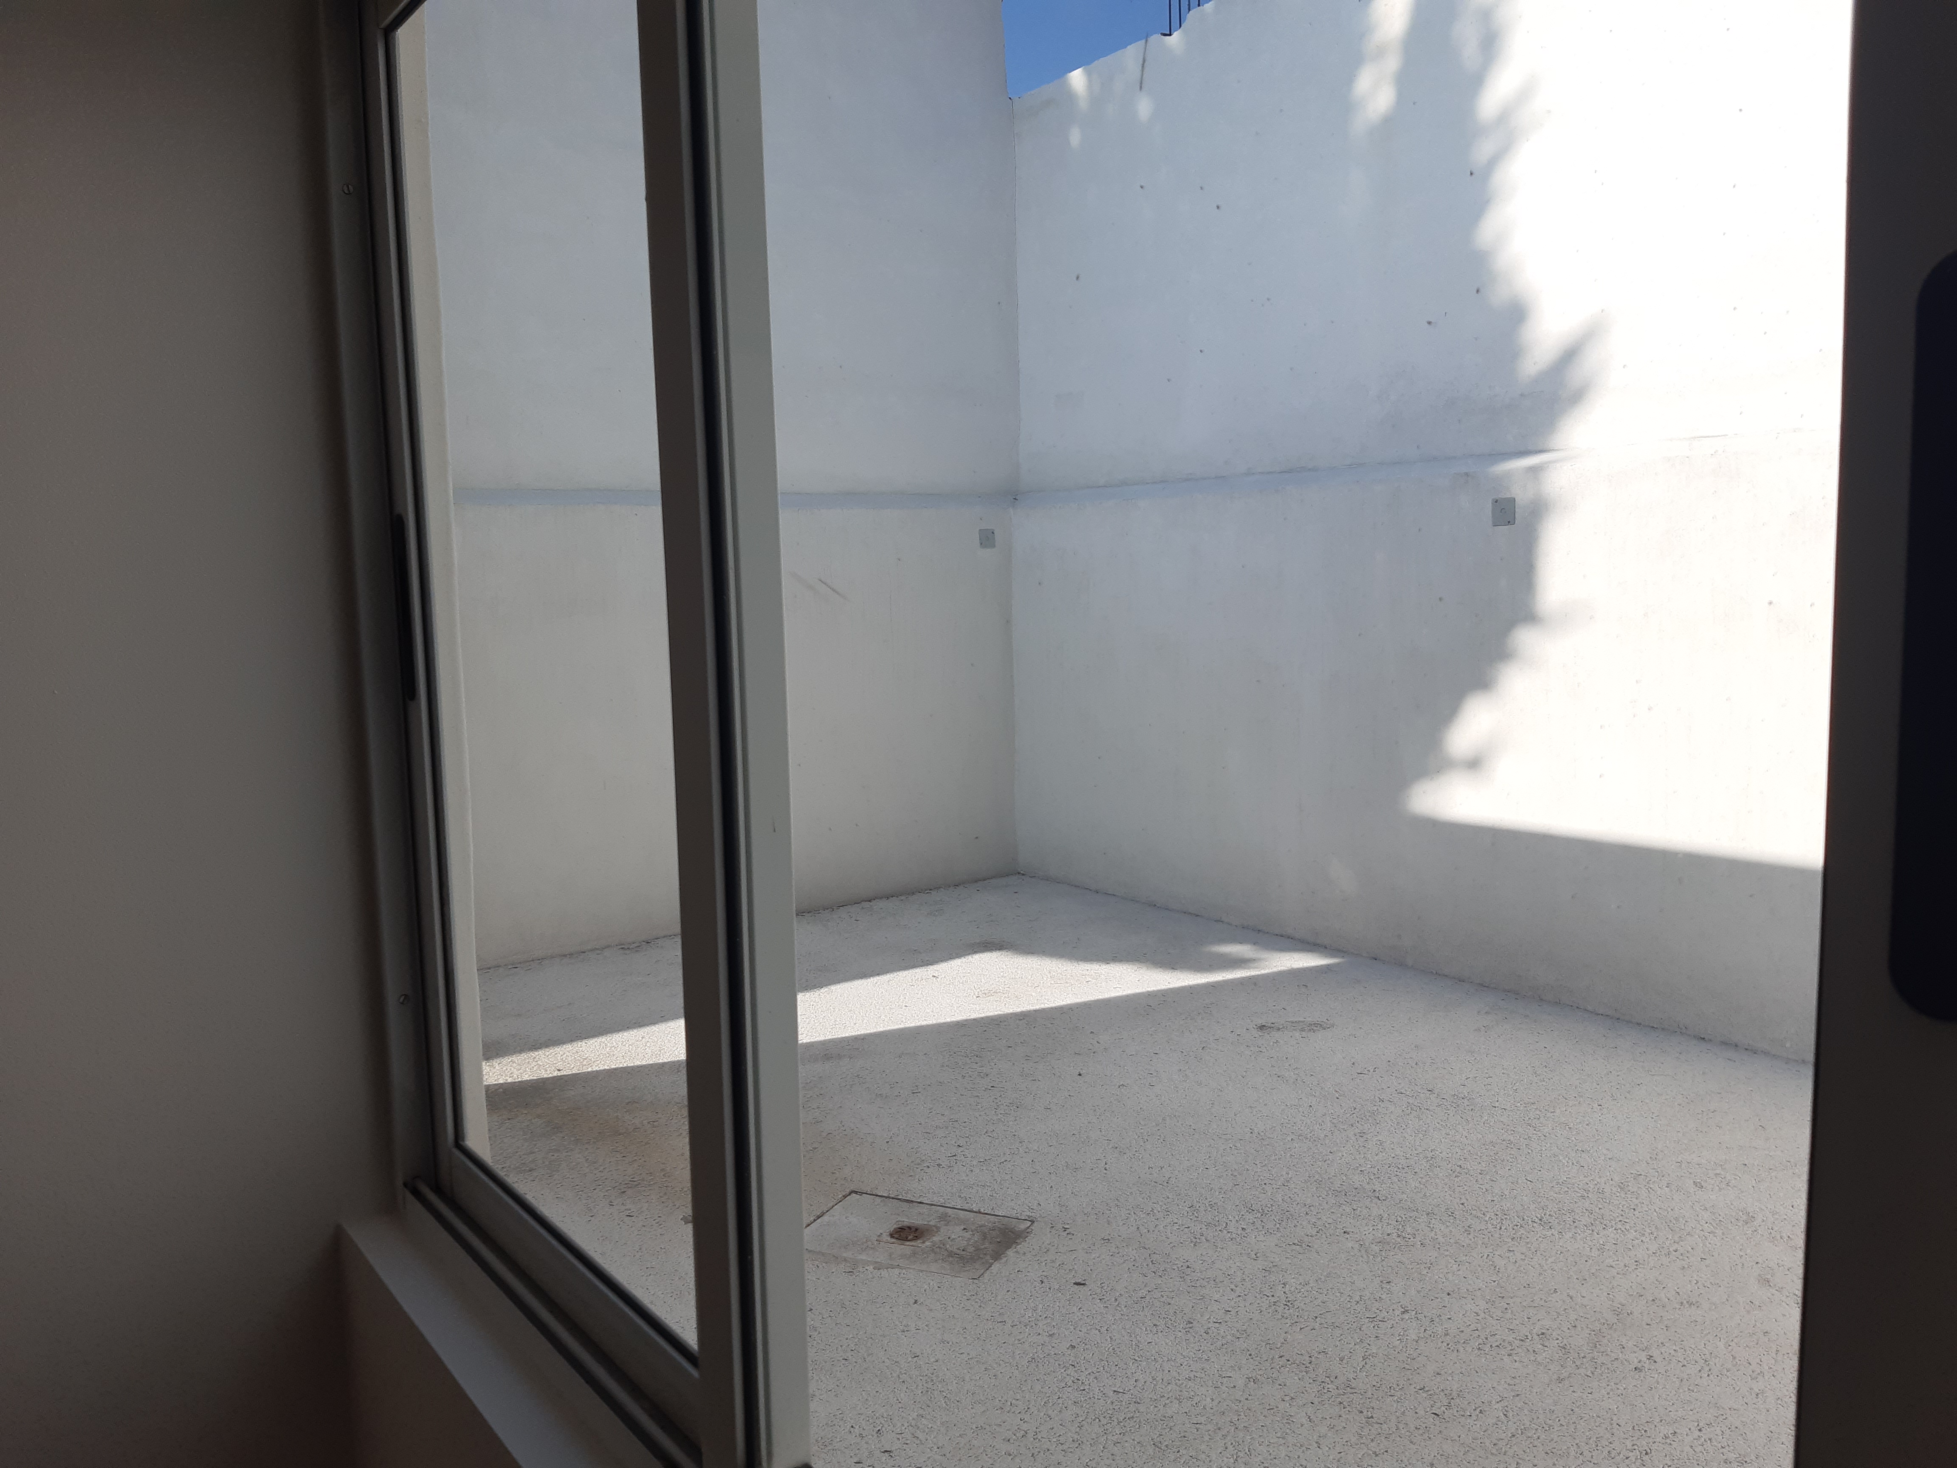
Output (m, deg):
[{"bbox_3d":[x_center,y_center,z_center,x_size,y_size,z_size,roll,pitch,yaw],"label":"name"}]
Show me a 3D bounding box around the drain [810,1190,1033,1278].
[{"bbox_3d":[-0.193,1.441,4.214,0.592,0.030,0.391,1,7,22],"label":"drain"}]

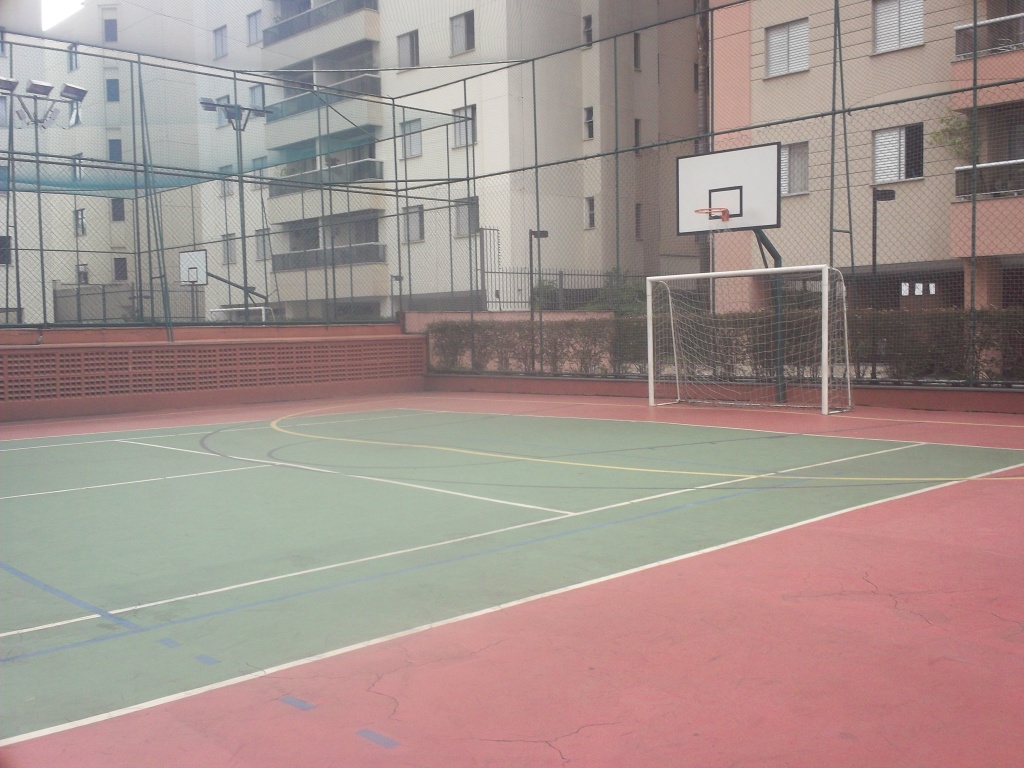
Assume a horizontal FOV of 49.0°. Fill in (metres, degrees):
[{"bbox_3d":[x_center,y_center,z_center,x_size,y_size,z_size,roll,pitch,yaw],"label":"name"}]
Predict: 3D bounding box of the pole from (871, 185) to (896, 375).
[{"bbox_3d":[5.786,-1.579,17.700,0.250,2.970,0.450,2,5,45],"label":"pole"}]

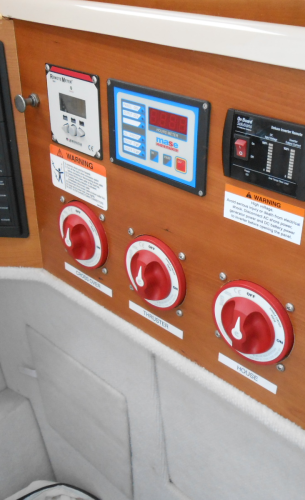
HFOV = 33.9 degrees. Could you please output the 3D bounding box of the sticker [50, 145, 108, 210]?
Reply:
[{"bbox_3d":[-0.096,-0.093,0.640,0.109,0.058,0.002,26,39,35],"label":"sticker"}]

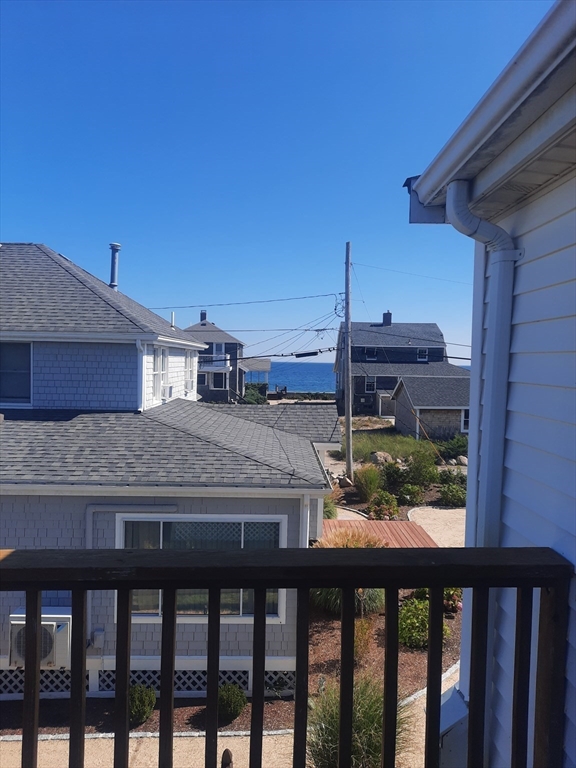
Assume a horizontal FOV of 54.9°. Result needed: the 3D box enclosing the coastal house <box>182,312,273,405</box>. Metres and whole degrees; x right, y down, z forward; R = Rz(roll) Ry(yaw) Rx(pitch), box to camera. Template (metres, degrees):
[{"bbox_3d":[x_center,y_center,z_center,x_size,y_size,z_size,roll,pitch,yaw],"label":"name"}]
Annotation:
[{"bbox_3d":[-7.000,-2.700,56.300,9.800,9.400,10.800,1,2,1],"label":"coastal house"}]

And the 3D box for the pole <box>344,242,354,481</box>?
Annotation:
[{"bbox_3d":[2.665,-0.973,24.000,0.290,10.350,0.290,-1,2,0],"label":"pole"}]

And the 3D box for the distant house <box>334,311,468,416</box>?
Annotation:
[{"bbox_3d":[11.600,-2.300,56.300,12.000,10.100,12.200,1,2,-1],"label":"distant house"}]

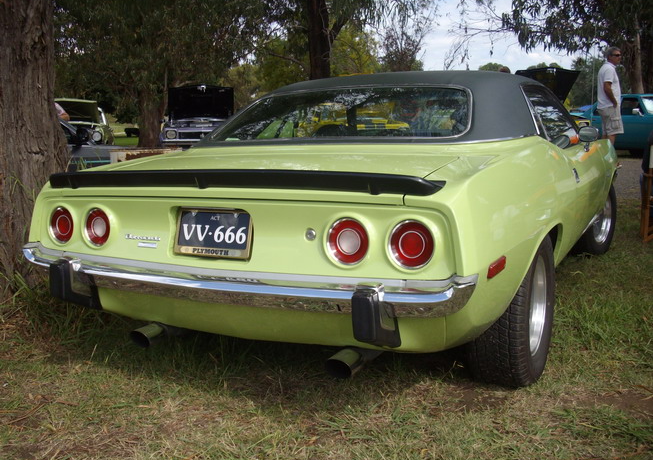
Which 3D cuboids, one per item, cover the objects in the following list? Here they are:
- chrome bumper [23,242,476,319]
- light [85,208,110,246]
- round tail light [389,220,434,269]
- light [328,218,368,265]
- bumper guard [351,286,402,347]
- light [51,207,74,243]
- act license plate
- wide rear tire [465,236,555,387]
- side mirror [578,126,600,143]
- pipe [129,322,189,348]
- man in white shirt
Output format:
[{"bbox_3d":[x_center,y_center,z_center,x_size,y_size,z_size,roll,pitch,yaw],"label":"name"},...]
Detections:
[{"bbox_3d":[-0.392,0.147,2.275,1.780,0.120,0.150,3,10,27],"label":"chrome bumper"},{"bbox_3d":[-0.818,-0.009,2.525,0.138,0.138,0.050,3,4,29],"label":"light"},{"bbox_3d":[0.247,0.039,1.988,0.138,0.138,0.050,2,4,24],"label":"round tail light"},{"bbox_3d":[0.069,0.033,2.066,0.138,0.138,0.050,3,4,26],"label":"light"},{"bbox_3d":[0.141,0.250,2.007,0.075,0.200,0.150,3,10,27],"label":"bumper guard"},{"bbox_3d":[-0.984,-0.019,2.625,0.138,0.138,0.050,3,4,31],"label":"light"},{"bbox_3d":[-0.373,0.009,2.292,0.305,0.160,0.020,3,4,27],"label":"act license plate"},{"bbox_3d":[0.769,0.306,2.933,0.285,0.675,0.675,3,10,27],"label":"wide rear tire"},{"bbox_3d":[1.567,-0.560,4.157,0.135,0.105,0.100,5,11,38],"label":"side mirror"},{"bbox_3d":[-0.651,0.396,2.689,0.075,0.075,0.260,3,10,27],"label":"pipe"},{"bbox_3d":[3.867,-1.602,9.534,0.330,1.760,0.500,0,9,12],"label":"man in white shirt"}]

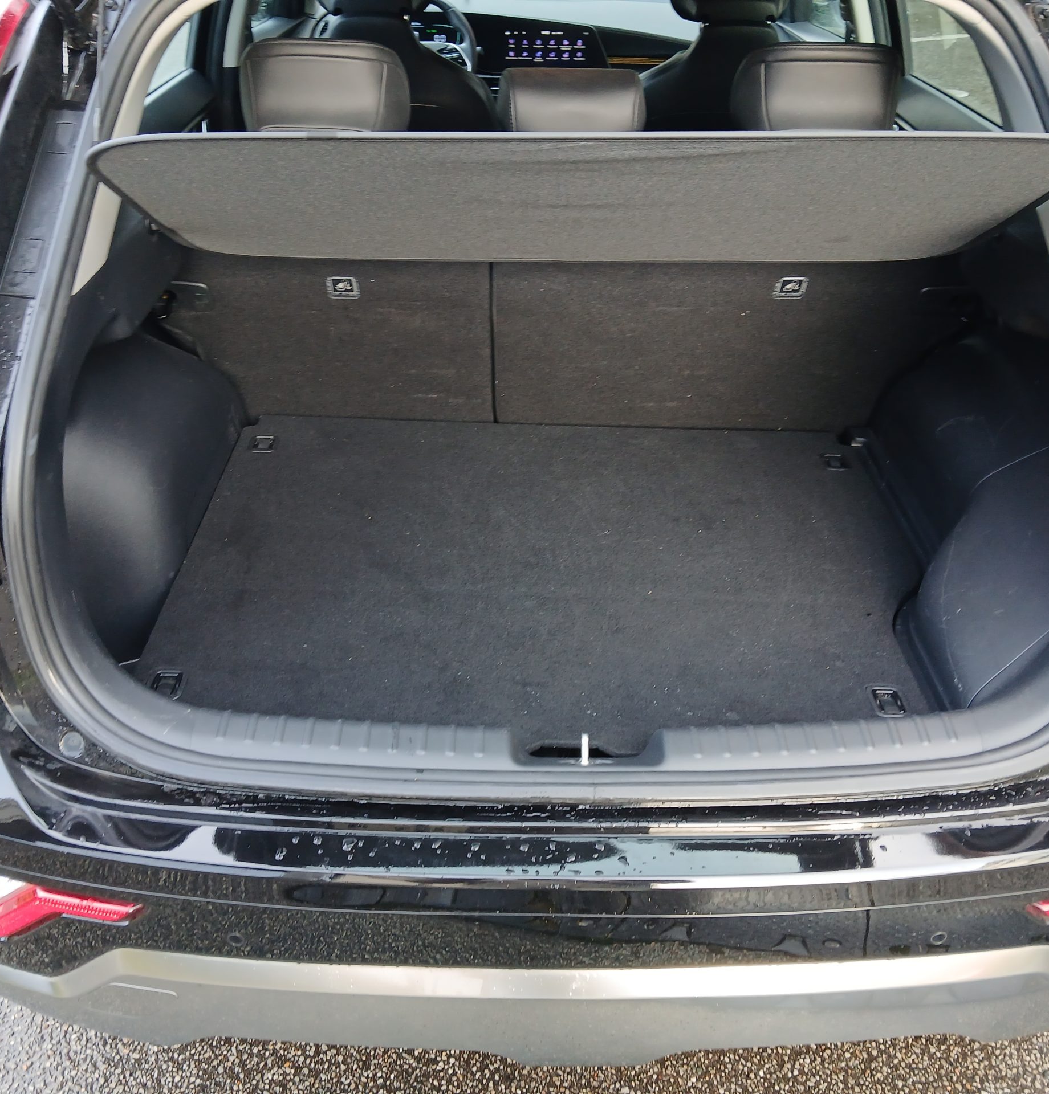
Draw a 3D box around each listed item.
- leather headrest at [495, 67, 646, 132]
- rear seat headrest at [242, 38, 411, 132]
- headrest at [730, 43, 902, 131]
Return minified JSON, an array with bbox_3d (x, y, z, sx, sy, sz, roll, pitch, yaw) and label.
[{"bbox_3d":[0.066,-0.628,1.581,0.210,0.130,0.100,0,37,0],"label":"leather headrest"},{"bbox_3d":[-0.283,-0.648,1.565,0.240,0.155,0.110,0,37,0],"label":"rear seat headrest"},{"bbox_3d":[0.415,-0.648,1.565,0.240,0.155,0.110,0,37,0],"label":"headrest"}]

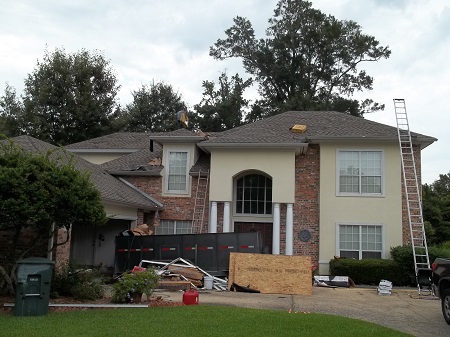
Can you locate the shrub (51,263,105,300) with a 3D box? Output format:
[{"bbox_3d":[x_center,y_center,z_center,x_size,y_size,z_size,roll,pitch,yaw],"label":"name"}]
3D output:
[{"bbox_3d":[-3.771,2.849,11.037,1.300,0.900,1.100,2,-8,0],"label":"shrub"}]

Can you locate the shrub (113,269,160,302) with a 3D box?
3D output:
[{"bbox_3d":[-2.189,2.887,10.728,1.120,0.800,1.000,2,-8,0],"label":"shrub"}]

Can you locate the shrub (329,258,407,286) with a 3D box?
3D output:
[{"bbox_3d":[5.374,3.908,16.342,2.950,0.970,1.100,1,-8,10],"label":"shrub"}]

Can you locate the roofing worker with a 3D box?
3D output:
[{"bbox_3d":[-2.180,-2.386,22.000,0.700,1.450,0.600,2,-8,0],"label":"roofing worker"}]

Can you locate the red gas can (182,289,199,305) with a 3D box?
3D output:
[{"bbox_3d":[-0.789,3.012,10.100,0.370,0.360,0.260,2,-8,0],"label":"red gas can"}]

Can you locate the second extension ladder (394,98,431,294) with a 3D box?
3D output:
[{"bbox_3d":[7.001,0.558,16.102,0.450,8.550,0.150,0,-35,12],"label":"second extension ladder"}]

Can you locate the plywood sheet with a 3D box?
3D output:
[{"bbox_3d":[1.395,3.230,13.100,2.460,1.220,0.060,1,-20,4],"label":"plywood sheet"}]

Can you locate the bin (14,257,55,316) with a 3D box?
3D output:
[{"bbox_3d":[-3.816,2.330,8.636,0.680,1.100,0.780,4,-8,-18],"label":"bin"}]

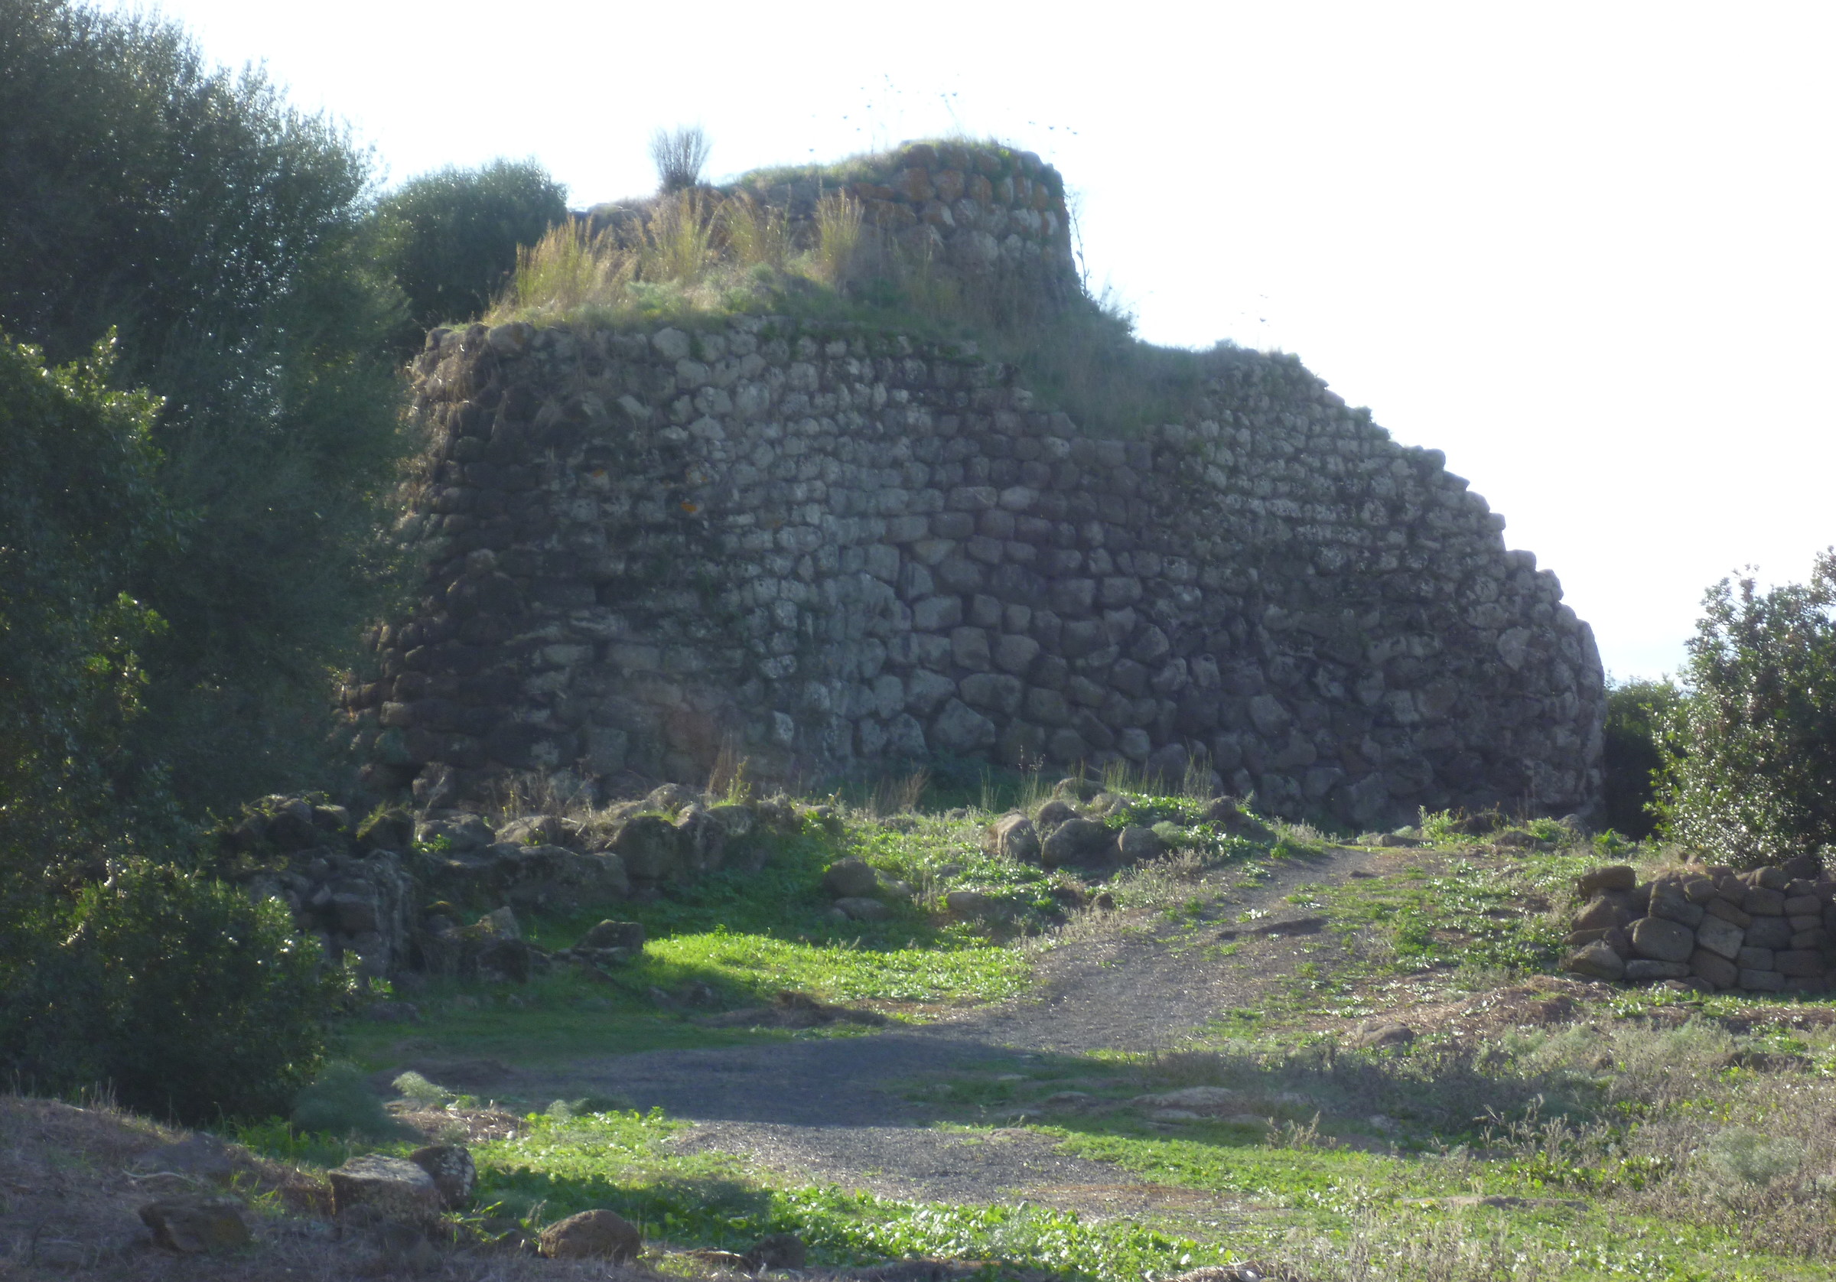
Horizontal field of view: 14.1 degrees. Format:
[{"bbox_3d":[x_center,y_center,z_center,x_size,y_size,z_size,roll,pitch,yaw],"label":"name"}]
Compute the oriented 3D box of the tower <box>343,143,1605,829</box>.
[{"bbox_3d":[0.796,-2.321,107.000,17.849,9.723,15.000,0,-1,0],"label":"tower"}]

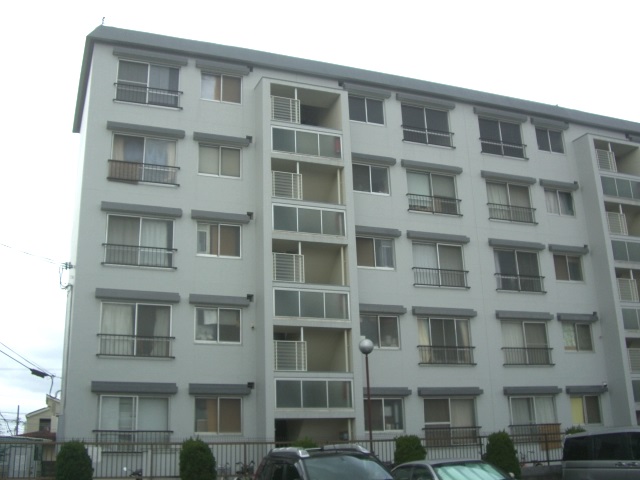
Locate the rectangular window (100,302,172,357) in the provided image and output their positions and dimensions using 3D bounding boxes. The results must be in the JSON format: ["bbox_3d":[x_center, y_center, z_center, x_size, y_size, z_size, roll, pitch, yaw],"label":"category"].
[{"bbox_3d":[-5.309,2.637,20.412,2.070,1.590,0.180,5,-17,-22],"label":"rectangular window"}]

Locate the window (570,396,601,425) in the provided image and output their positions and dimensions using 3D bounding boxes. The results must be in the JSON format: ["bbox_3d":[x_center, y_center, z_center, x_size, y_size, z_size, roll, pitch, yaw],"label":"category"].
[{"bbox_3d":[9.714,6.208,25.637,1.386,1.039,0.150,5,-18,-21],"label":"window"}]

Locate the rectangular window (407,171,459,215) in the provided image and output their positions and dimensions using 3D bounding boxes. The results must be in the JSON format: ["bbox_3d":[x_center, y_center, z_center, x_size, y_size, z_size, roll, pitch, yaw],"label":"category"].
[{"bbox_3d":[4.059,-1.649,25.086,2.050,1.563,0.150,5,-18,-21],"label":"rectangular window"}]

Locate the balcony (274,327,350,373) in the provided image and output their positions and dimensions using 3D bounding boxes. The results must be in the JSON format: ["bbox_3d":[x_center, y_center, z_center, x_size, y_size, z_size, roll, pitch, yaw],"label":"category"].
[{"bbox_3d":[-0.402,3.500,21.899,2.547,1.375,1.200,5,-18,-21],"label":"balcony"}]

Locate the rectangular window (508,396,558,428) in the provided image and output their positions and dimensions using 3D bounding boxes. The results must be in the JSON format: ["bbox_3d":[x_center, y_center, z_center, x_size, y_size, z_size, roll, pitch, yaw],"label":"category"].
[{"bbox_3d":[7.589,6.317,24.729,2.026,1.528,0.200,5,-18,-21],"label":"rectangular window"}]

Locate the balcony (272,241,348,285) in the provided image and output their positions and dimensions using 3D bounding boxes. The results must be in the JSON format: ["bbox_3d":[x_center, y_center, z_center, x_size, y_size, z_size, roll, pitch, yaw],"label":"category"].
[{"bbox_3d":[-0.422,0.841,22.217,2.531,1.370,0.900,5,-18,-21],"label":"balcony"}]

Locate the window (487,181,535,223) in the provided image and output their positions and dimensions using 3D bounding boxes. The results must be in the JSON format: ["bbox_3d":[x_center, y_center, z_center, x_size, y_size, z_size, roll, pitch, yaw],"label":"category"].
[{"bbox_3d":[7.198,-1.388,26.521,1.995,1.558,0.100,5,-18,-21],"label":"window"}]

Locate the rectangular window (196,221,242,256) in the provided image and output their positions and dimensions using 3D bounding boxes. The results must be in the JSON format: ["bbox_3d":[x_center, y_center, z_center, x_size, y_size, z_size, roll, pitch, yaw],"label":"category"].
[{"bbox_3d":[-3.156,0.025,22.158,1.416,1.054,0.150,5,-17,-22],"label":"rectangular window"}]

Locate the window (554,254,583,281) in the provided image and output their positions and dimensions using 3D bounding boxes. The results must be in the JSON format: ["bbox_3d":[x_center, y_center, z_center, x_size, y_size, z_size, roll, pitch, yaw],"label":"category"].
[{"bbox_3d":[9.646,1.101,27.185,1.386,1.049,0.150,5,-18,-21],"label":"window"}]

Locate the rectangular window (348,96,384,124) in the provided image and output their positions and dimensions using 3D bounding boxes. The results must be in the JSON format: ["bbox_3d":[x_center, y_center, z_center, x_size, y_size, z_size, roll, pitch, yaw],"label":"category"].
[{"bbox_3d":[1.723,-4.613,25.091,1.380,1.038,0.150,5,-18,-21],"label":"rectangular window"}]

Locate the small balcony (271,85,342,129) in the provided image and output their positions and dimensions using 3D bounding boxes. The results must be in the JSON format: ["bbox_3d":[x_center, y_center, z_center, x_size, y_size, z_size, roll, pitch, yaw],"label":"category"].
[{"bbox_3d":[-0.652,-4.294,24.202,2.547,1.396,1.200,5,-18,-21],"label":"small balcony"}]

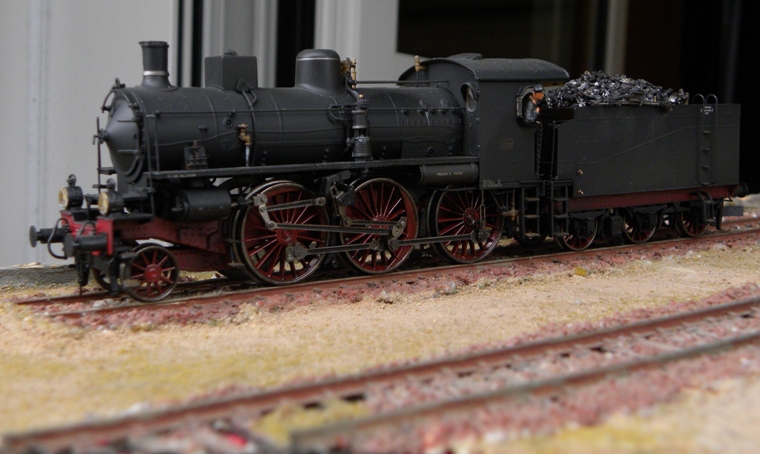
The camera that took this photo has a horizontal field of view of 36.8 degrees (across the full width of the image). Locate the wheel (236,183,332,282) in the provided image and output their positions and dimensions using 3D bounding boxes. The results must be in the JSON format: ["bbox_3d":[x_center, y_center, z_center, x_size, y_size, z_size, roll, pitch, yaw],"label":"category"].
[{"bbox_3d":[-0.020,0.001,0.239,0.022,0.022,0.003,-5,8,-35],"label":"wheel"}]

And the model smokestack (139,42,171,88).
[{"bbox_3d":[-0.045,-0.032,0.228,0.006,0.010,0.006,-5,8,-35],"label":"model smokestack"}]

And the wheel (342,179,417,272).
[{"bbox_3d":[-0.001,0.000,0.253,0.022,0.022,0.003,-5,8,-35],"label":"wheel"}]

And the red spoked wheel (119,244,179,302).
[{"bbox_3d":[-0.045,0.009,0.222,0.011,0.011,0.003,-5,8,-35],"label":"red spoked wheel"}]

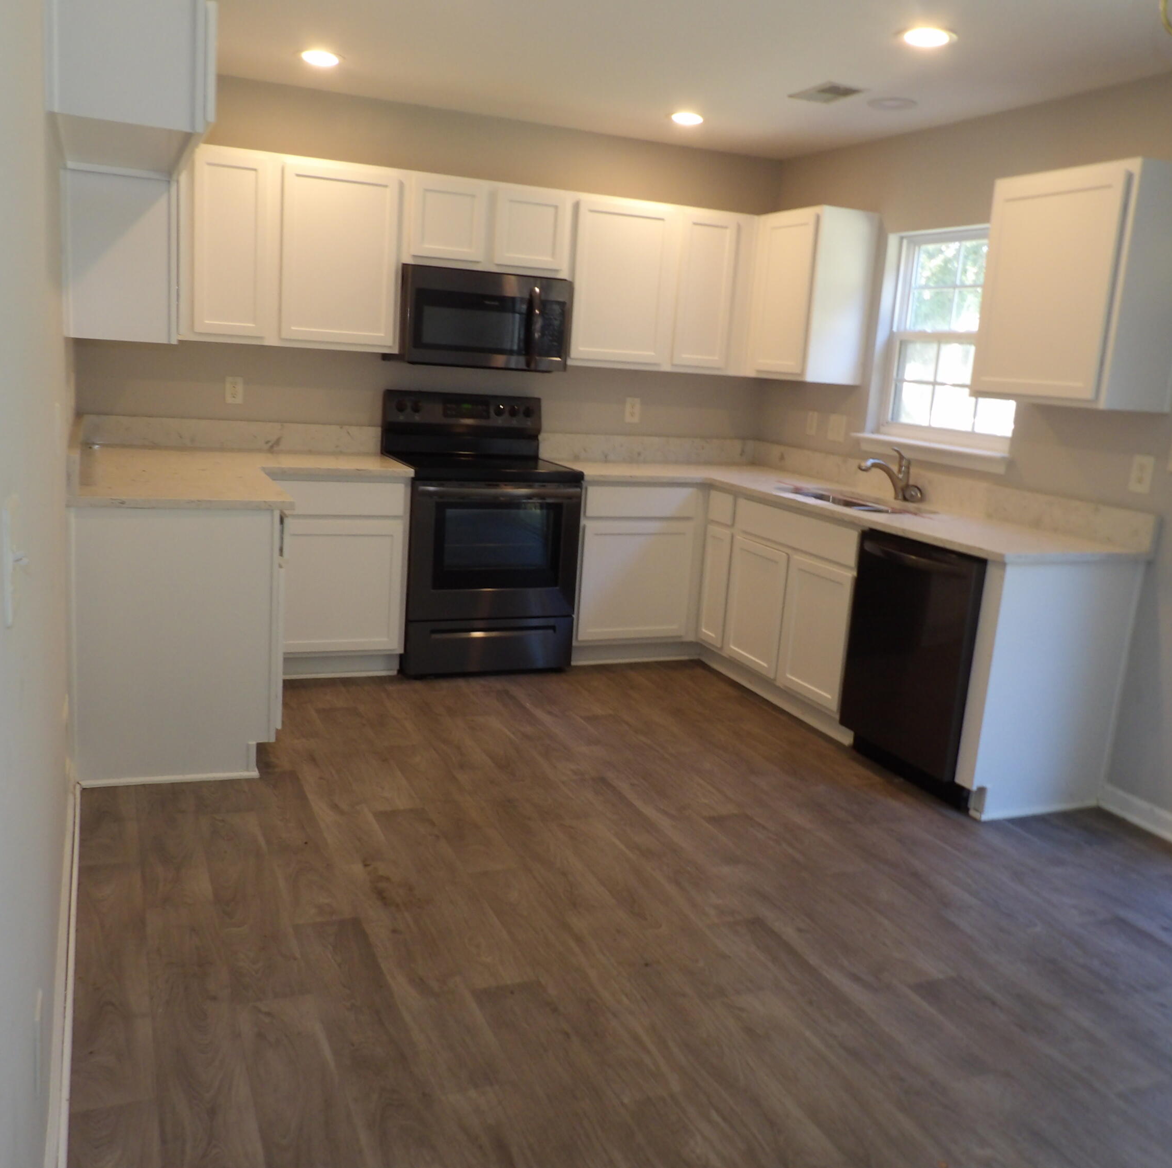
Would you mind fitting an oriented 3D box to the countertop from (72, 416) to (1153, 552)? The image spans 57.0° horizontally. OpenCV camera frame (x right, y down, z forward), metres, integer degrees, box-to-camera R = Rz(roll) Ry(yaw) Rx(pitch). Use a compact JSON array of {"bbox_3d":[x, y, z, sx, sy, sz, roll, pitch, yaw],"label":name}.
[{"bbox_3d":[-0.103,-0.389,4.035,3.297,0.156,2.490,-1,13,-24],"label":"countertop"}]

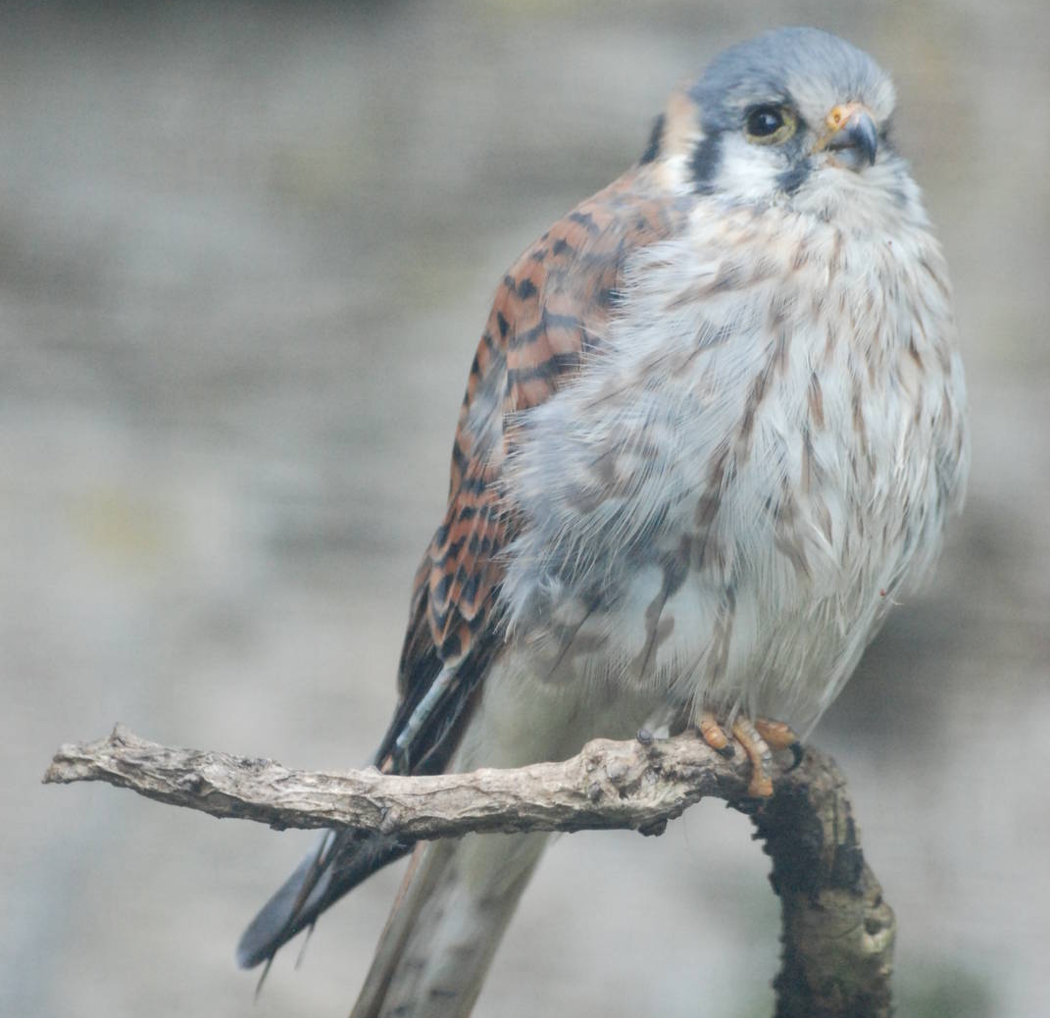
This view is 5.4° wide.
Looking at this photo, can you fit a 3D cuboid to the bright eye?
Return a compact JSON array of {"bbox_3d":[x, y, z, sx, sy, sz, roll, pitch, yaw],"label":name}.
[{"bbox_3d":[0.046,-0.072,2.085,0.010,0.008,0.006,-1,-4,12],"label":"bright eye"}]

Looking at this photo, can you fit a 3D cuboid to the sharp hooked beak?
[{"bbox_3d":[0.060,-0.070,2.075,0.008,0.013,0.010,2,-4,-35],"label":"sharp hooked beak"}]

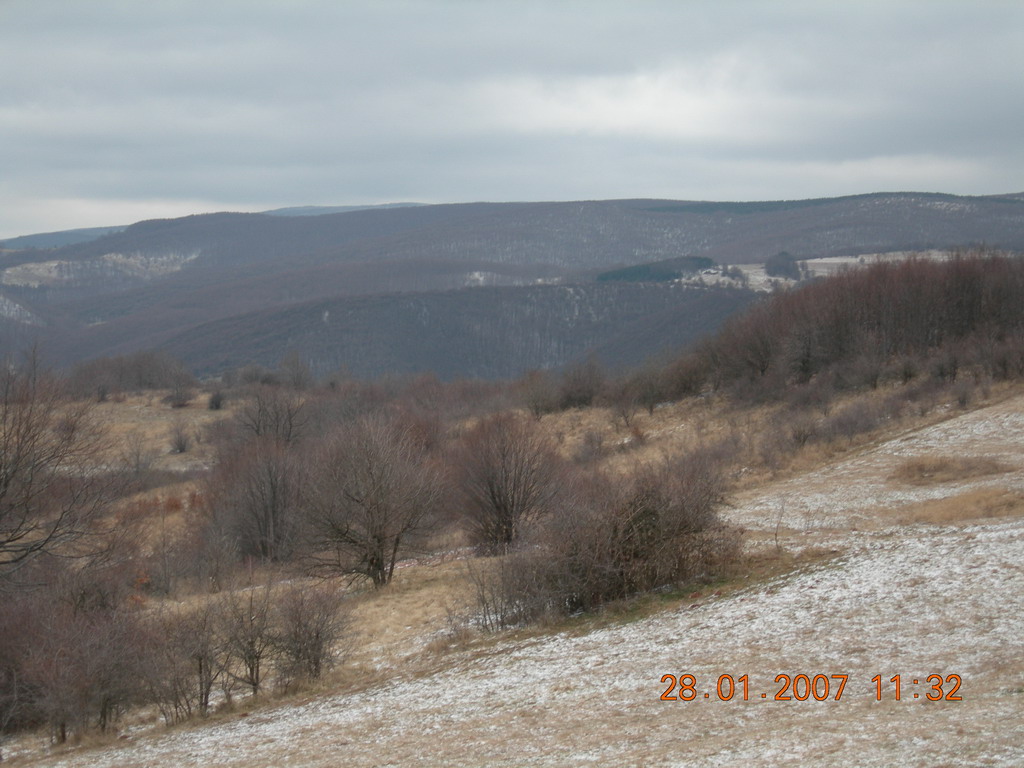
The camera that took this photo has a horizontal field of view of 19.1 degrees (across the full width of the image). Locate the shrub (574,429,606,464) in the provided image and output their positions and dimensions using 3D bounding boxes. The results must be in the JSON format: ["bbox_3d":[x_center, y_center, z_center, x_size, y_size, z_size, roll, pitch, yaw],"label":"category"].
[{"bbox_3d":[3.993,3.179,155.000,1.628,1.831,1.546,0,3,0],"label":"shrub"}]

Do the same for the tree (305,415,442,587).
[{"bbox_3d":[-4.000,3.365,88.000,3.986,4.968,3.786,0,3,0],"label":"tree"}]

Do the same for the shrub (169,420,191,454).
[{"bbox_3d":[-19.643,3.161,180.000,1.300,2.009,1.235,0,3,0],"label":"shrub"}]

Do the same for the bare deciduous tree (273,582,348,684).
[{"bbox_3d":[-5.026,6.223,76.000,1.896,2.544,1.801,0,3,0],"label":"bare deciduous tree"}]

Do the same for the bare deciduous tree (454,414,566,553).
[{"bbox_3d":[-0.049,3.266,100.000,3.545,4.660,3.367,0,3,0],"label":"bare deciduous tree"}]

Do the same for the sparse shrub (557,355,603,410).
[{"bbox_3d":[4.448,-0.032,195.000,2.944,3.456,2.797,0,3,0],"label":"sparse shrub"}]

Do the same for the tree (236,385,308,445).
[{"bbox_3d":[-13.756,1.752,175.000,4.135,3.446,3.929,0,3,0],"label":"tree"}]

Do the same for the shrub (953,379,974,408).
[{"bbox_3d":[26.673,0.561,180.000,1.300,1.772,1.235,0,3,0],"label":"shrub"}]

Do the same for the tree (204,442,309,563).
[{"bbox_3d":[-8.598,4.015,105.000,3.860,4.273,3.667,0,3,0],"label":"tree"}]

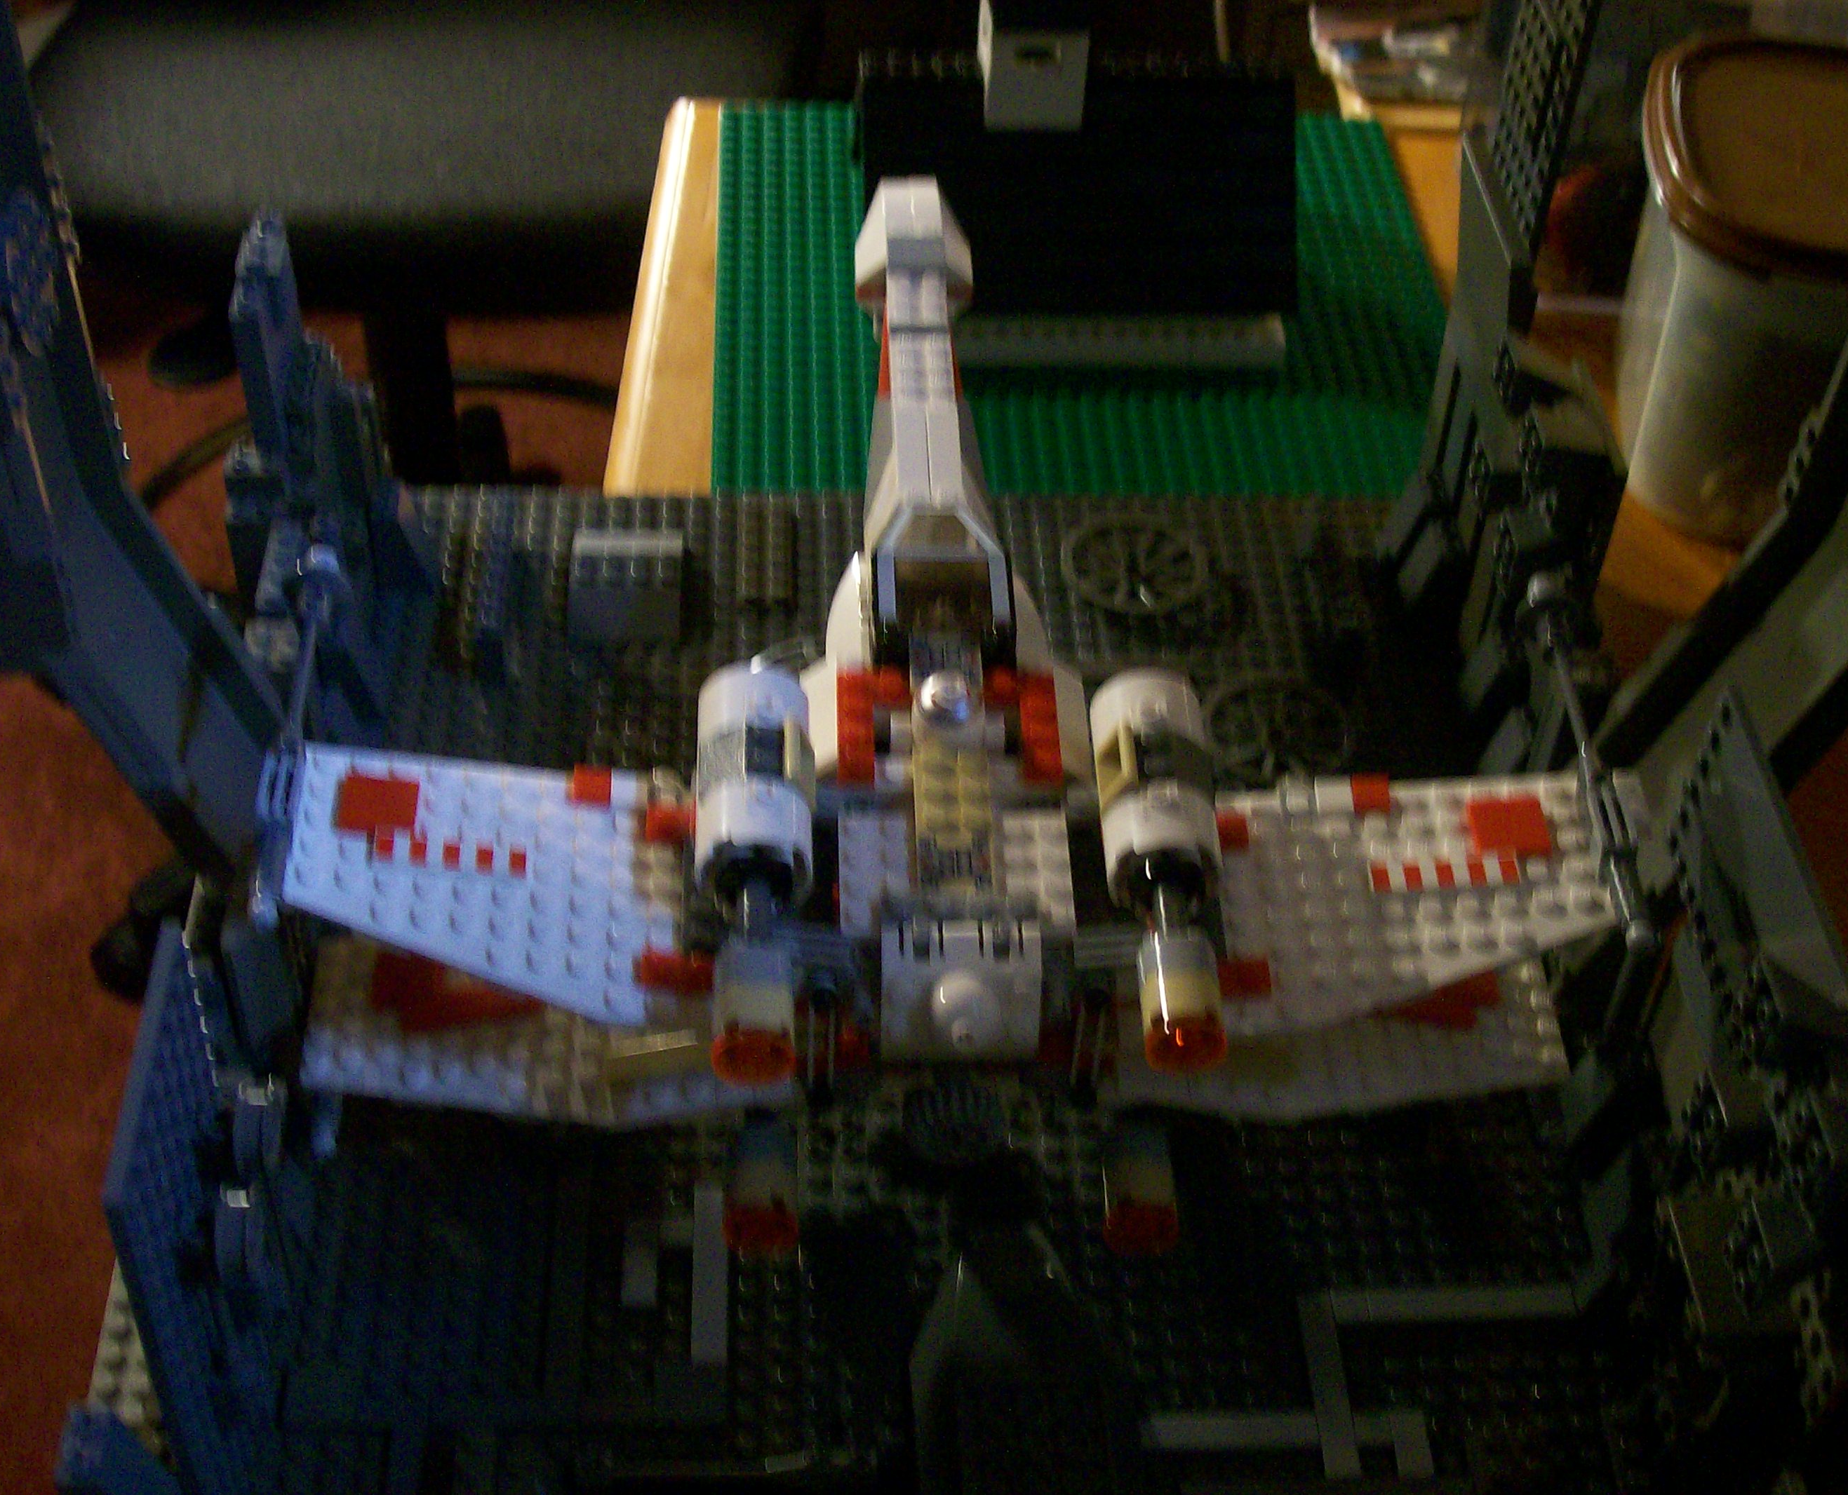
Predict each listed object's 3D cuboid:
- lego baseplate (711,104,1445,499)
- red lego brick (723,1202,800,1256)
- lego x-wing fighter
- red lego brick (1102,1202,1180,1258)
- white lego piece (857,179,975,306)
[{"bbox_3d":[0.057,-0.153,0.899,0.256,0.004,0.256,1,43,-4],"label":"lego baseplate"},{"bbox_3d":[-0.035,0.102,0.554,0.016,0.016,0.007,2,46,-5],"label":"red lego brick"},{"bbox_3d":[0.000,-0.042,0.642,0.283,0.092,0.334,2,46,-5],"label":"lego x-wing fighter"},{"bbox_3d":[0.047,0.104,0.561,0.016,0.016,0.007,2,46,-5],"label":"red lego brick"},{"bbox_3d":[-0.003,-0.147,0.727,0.032,0.023,0.063,2,46,-5],"label":"white lego piece"}]

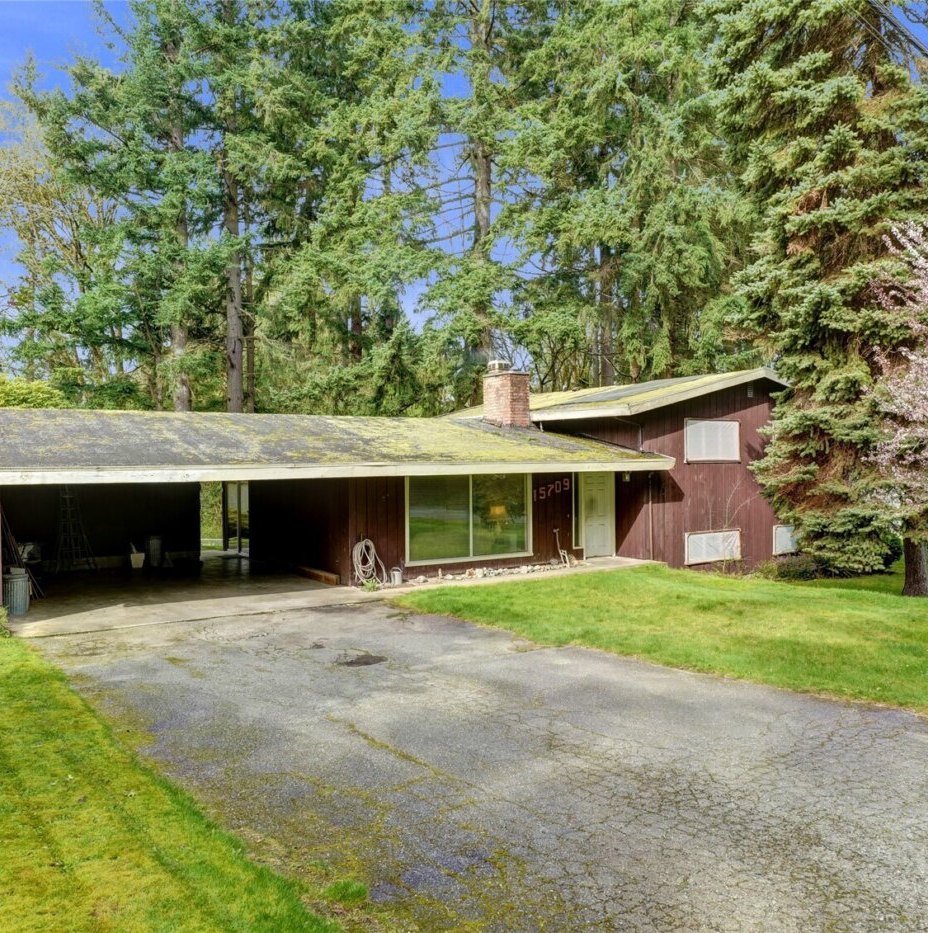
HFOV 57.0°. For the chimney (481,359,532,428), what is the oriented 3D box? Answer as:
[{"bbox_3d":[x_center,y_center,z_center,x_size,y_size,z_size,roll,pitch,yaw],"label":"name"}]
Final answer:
[{"bbox_3d":[1.041,-1.745,21.012,0.568,1.602,1.176,-1,1,-33],"label":"chimney"}]

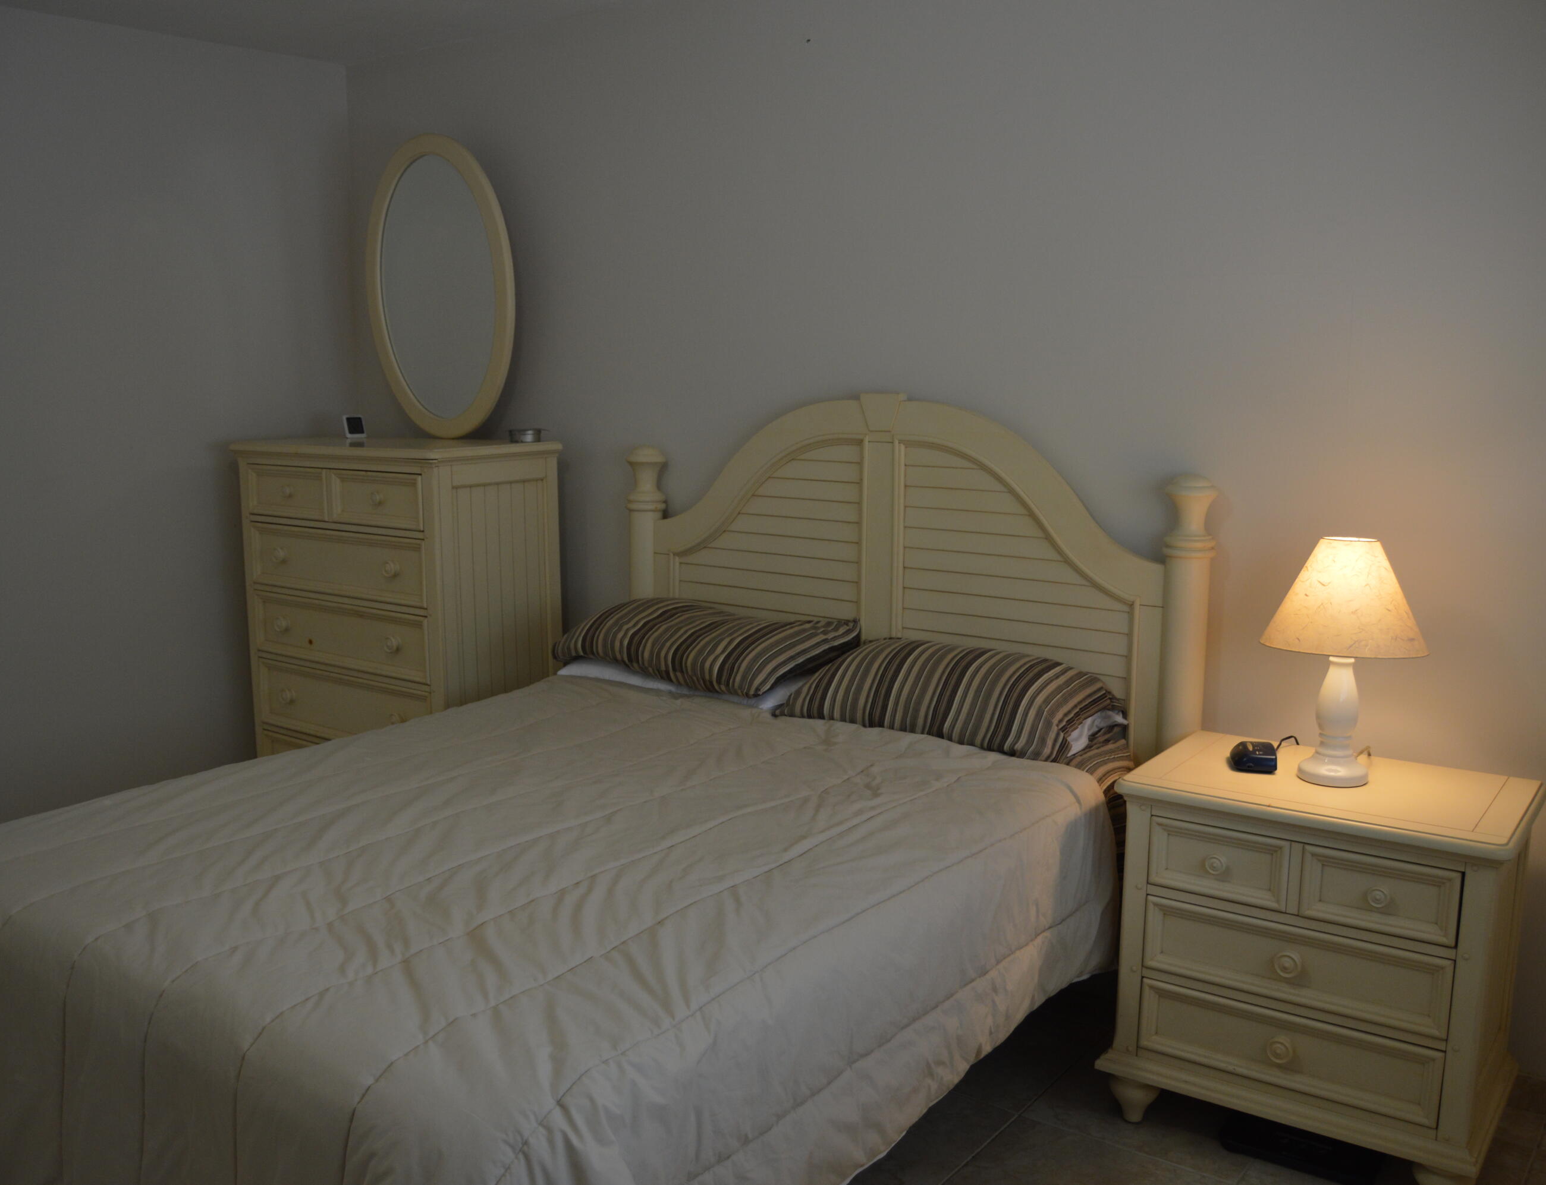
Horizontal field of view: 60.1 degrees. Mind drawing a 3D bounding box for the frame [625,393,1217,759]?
[{"bbox_3d":[0.270,0.212,3.505,1.750,1.453,0.115,7,11,38],"label":"frame"}]

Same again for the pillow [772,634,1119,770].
[{"bbox_3d":[0.404,0.231,3.094,0.730,0.165,0.430,7,18,38],"label":"pillow"}]

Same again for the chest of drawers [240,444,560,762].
[{"bbox_3d":[-1.234,0.158,4.424,1.050,1.283,0.490,6,11,36],"label":"chest of drawers"}]

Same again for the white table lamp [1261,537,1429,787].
[{"bbox_3d":[1.110,0.127,2.609,0.310,0.475,0.310,7,11,38],"label":"white table lamp"}]

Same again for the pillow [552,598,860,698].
[{"bbox_3d":[-0.196,0.124,3.540,0.720,0.150,0.420,7,24,38],"label":"pillow"}]

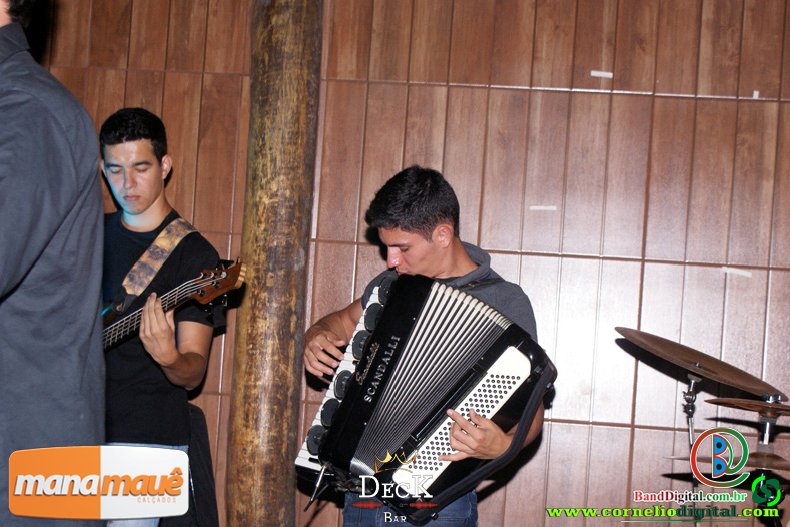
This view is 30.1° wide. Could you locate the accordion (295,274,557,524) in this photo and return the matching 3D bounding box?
[{"bbox_3d":[0.028,0.303,3.339,0.510,0.510,0.210,24,-16,33],"label":"accordion"}]

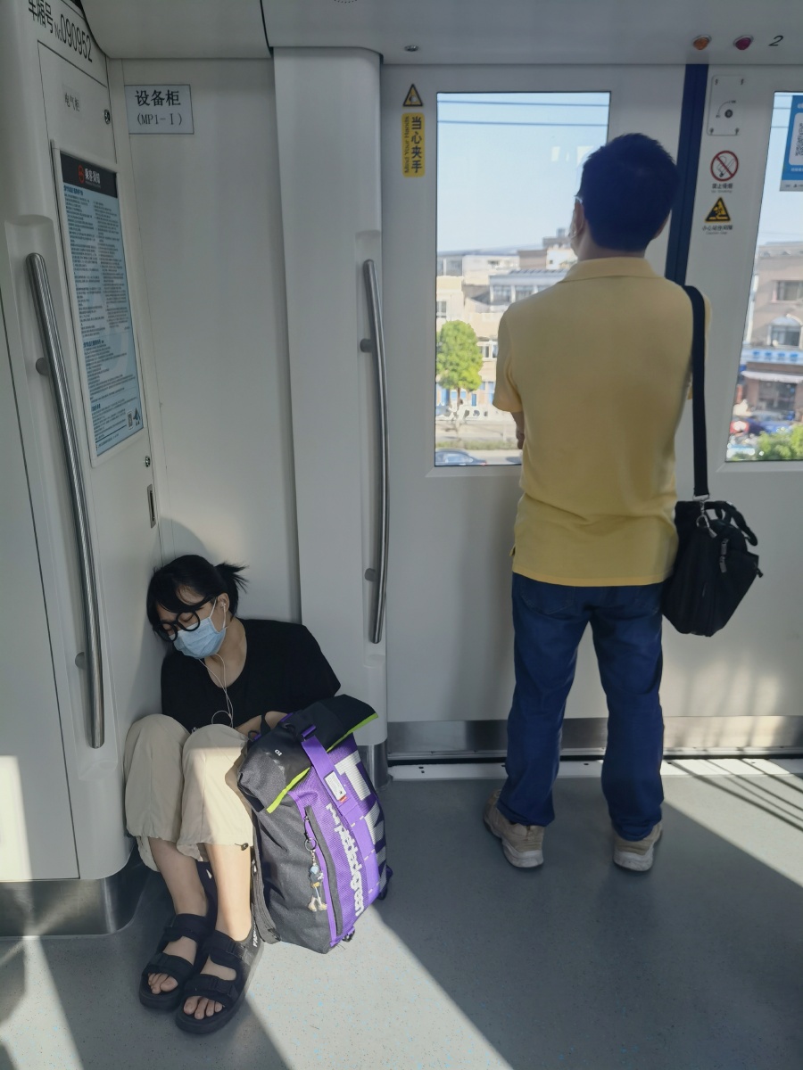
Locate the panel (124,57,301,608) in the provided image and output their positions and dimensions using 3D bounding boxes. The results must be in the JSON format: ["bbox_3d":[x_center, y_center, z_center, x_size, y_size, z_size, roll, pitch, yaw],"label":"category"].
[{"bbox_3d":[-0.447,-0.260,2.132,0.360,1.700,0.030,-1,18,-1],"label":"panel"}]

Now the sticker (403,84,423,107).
[{"bbox_3d":[0.028,-1.023,1.945,0.046,0.049,0.003,-1,18,-1],"label":"sticker"}]

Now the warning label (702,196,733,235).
[{"bbox_3d":[0.774,-0.780,2.037,0.076,0.086,0.003,-1,18,-1],"label":"warning label"}]

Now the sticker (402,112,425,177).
[{"bbox_3d":[0.029,-0.906,1.939,0.054,0.136,0.006,-1,19,-1],"label":"sticker"}]

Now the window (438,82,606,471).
[{"bbox_3d":[0.284,-0.598,2.053,0.397,0.876,0.030,-1,19,-1],"label":"window"}]

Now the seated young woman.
[{"bbox_3d":[-0.366,0.483,1.891,0.450,0.750,0.810,1,18,4],"label":"seated young woman"}]

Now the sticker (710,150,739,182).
[{"bbox_3d":[0.762,-0.869,1.967,0.067,0.067,0.005,-1,19,-1],"label":"sticker"}]

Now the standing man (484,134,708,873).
[{"bbox_3d":[0.428,-0.003,1.911,0.460,1.660,0.320,-3,19,-7],"label":"standing man"}]

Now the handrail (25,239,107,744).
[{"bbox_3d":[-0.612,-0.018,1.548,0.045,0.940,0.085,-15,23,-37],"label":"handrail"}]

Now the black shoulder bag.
[{"bbox_3d":[0.688,-0.182,1.843,0.180,0.715,0.340,7,19,20],"label":"black shoulder bag"}]

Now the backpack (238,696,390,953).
[{"bbox_3d":[-0.187,0.643,1.865,0.175,0.455,0.285,-1,16,31],"label":"backpack"}]

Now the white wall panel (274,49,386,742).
[{"bbox_3d":[-0.150,-0.233,2.047,0.225,1.666,0.100,-1,19,-1],"label":"white wall panel"}]

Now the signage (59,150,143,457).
[{"bbox_3d":[-0.633,-0.486,1.803,0.012,0.580,0.345,-1,19,-1],"label":"signage"}]

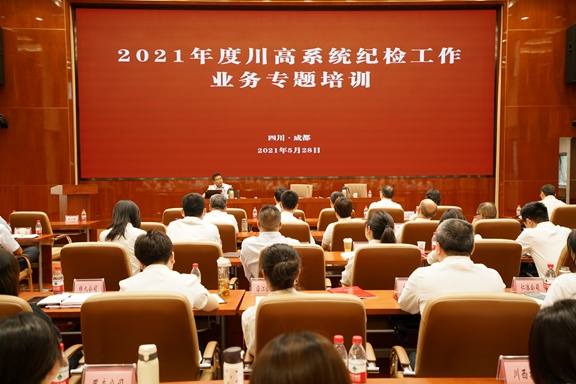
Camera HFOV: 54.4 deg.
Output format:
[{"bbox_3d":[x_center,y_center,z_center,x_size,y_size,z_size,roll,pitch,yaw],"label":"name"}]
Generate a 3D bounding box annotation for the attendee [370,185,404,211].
[{"bbox_3d":[1.215,0.535,7.100,0.480,1.250,0.700,0,3,-2],"label":"attendee"}]

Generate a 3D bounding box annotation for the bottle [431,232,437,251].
[{"bbox_3d":[1.257,0.430,4.767,0.063,0.172,0.063,0,3,-1],"label":"bottle"}]

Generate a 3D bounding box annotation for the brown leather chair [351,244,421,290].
[{"bbox_3d":[0.666,0.821,4.050,0.600,0.970,0.620,0,3,-1],"label":"brown leather chair"}]

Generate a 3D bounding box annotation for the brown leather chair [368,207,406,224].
[{"bbox_3d":[1.212,0.662,7.180,0.600,0.970,0.620,0,3,-1],"label":"brown leather chair"}]

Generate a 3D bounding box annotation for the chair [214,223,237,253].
[{"bbox_3d":[-0.684,0.761,5.446,0.600,0.970,0.620,0,3,-1],"label":"chair"}]

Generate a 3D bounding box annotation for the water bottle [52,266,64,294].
[{"bbox_3d":[-1.384,0.522,3.376,0.065,0.168,0.065,0,3,-1],"label":"water bottle"}]

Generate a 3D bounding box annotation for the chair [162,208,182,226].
[{"bbox_3d":[-1.260,0.676,6.950,0.630,1.000,0.640,0,3,-1],"label":"chair"}]

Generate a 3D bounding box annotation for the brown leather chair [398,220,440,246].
[{"bbox_3d":[1.275,0.745,5.500,0.630,1.000,0.640,0,3,-1],"label":"brown leather chair"}]

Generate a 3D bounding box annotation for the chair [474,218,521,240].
[{"bbox_3d":[1.955,0.740,5.500,0.630,1.000,0.640,0,3,-2],"label":"chair"}]

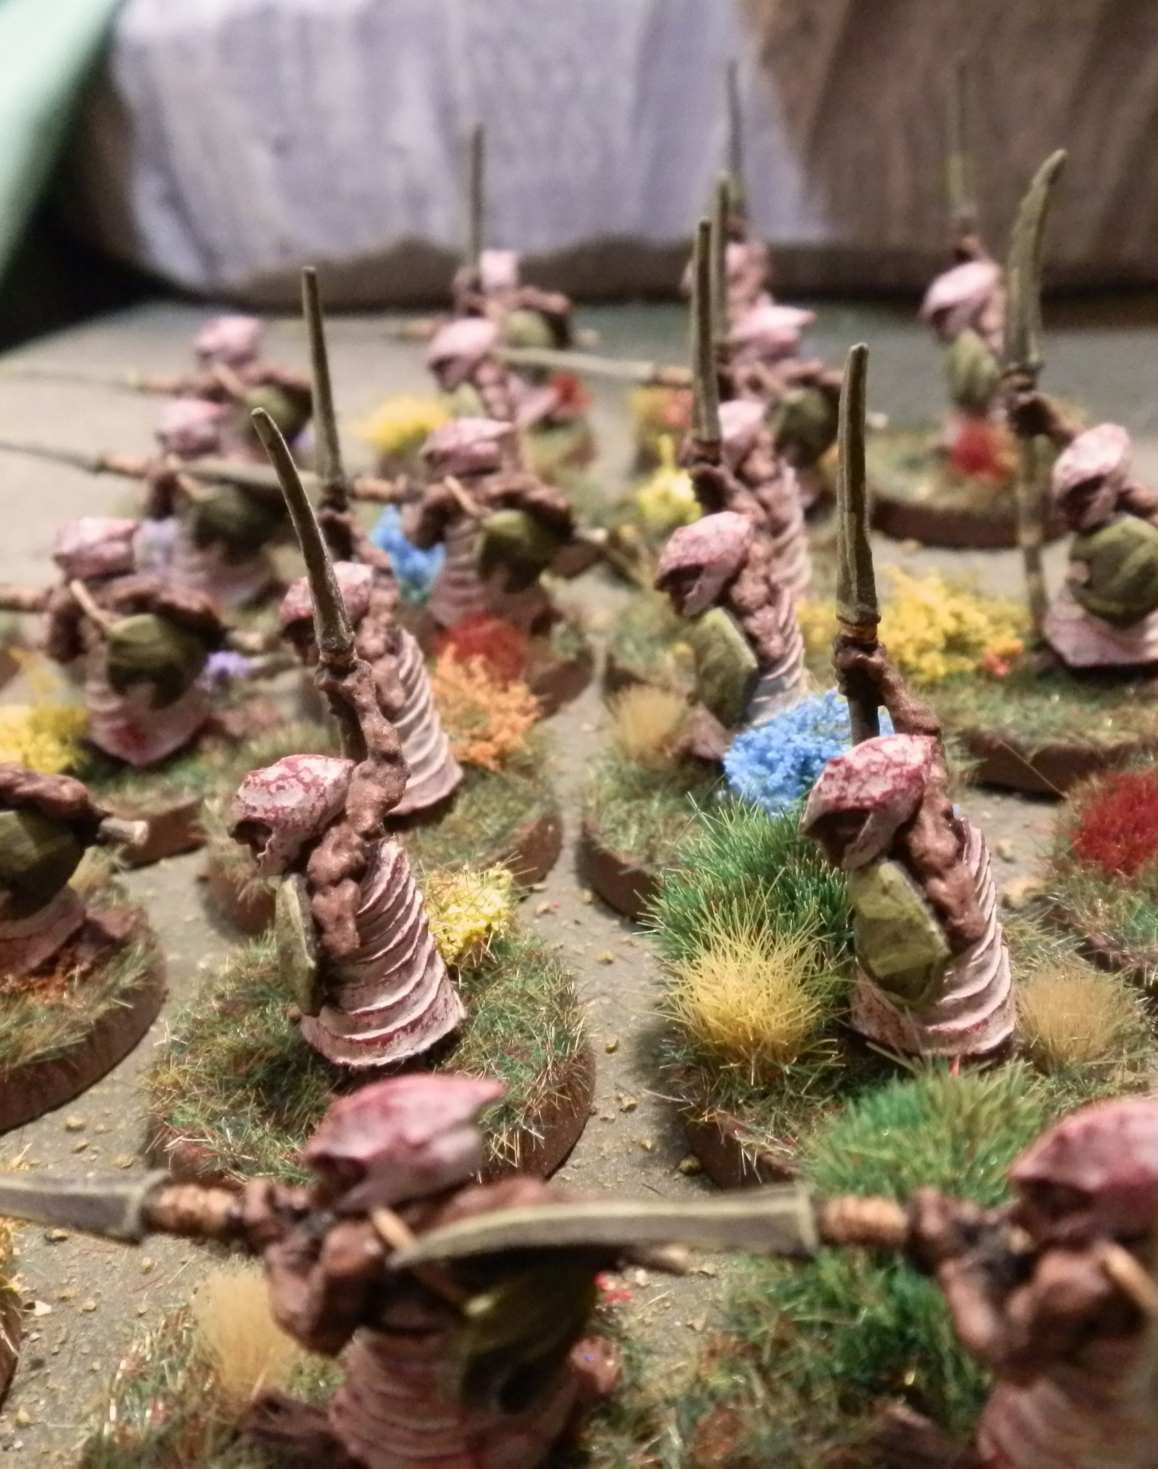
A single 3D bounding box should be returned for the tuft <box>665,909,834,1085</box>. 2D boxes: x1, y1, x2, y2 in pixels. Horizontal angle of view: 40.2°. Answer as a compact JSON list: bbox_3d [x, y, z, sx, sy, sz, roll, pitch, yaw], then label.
[{"bbox_3d":[0.009,0.014,0.086,0.009,0.007,0.009,-2,30,6],"label":"tuft"}]

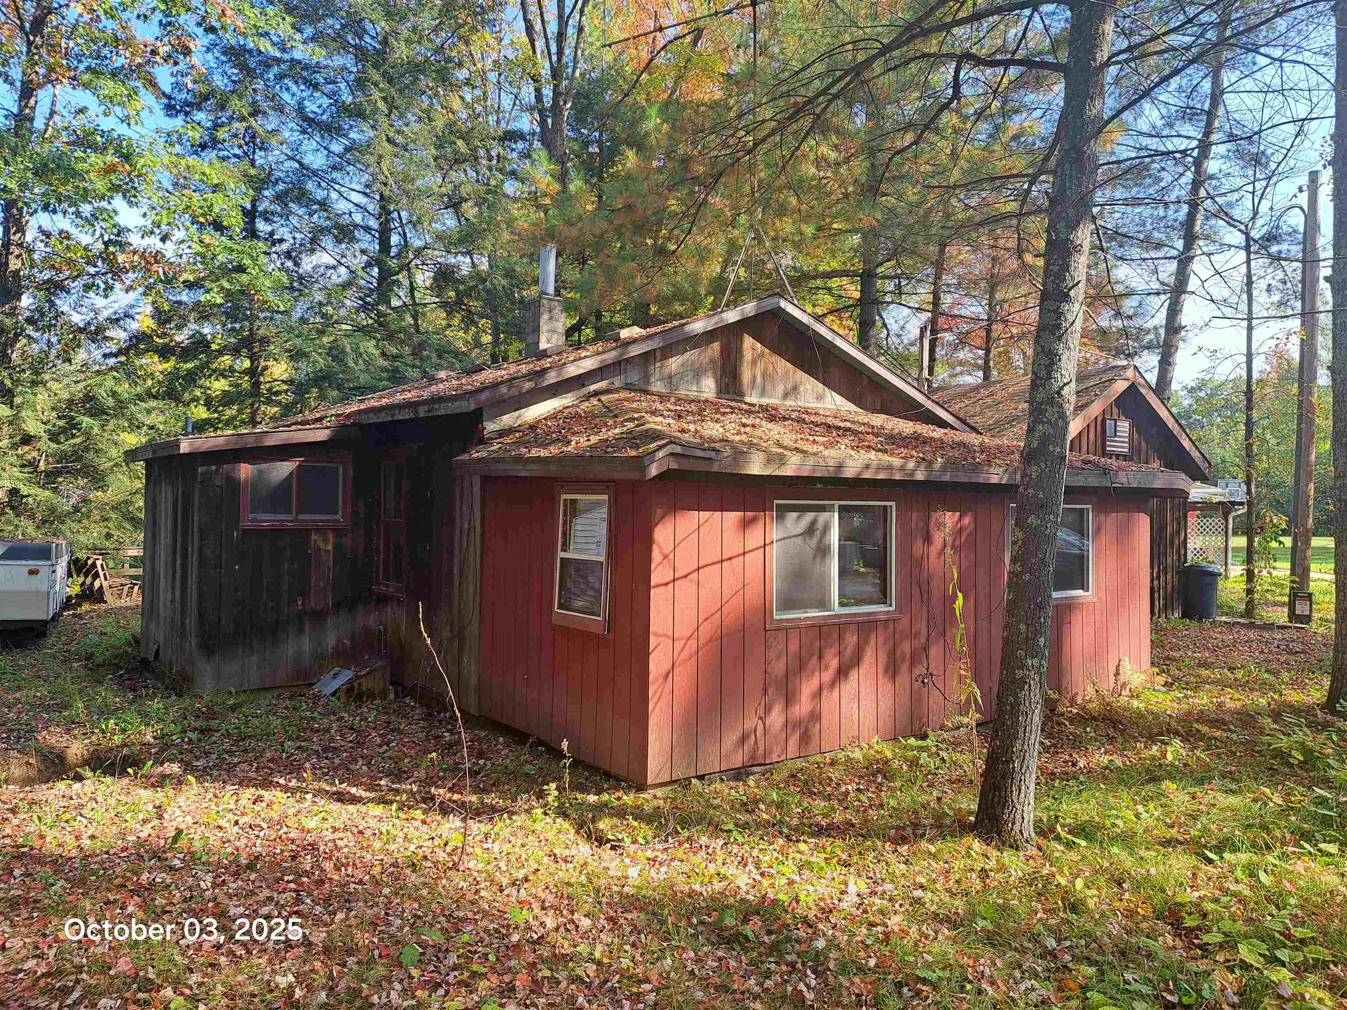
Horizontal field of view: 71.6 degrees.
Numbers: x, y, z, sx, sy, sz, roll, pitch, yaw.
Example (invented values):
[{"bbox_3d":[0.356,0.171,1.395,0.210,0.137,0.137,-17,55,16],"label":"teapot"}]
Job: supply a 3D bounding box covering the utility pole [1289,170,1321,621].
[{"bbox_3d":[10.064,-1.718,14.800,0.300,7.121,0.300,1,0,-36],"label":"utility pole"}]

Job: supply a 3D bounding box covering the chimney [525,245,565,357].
[{"bbox_3d":[-1.848,-2.943,13.500,0.410,1.630,0.410,1,0,-36],"label":"chimney"}]

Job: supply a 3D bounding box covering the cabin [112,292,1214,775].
[{"bbox_3d":[-0.879,-0.164,10.916,8.939,4.142,9.236,1,0,-36],"label":"cabin"}]

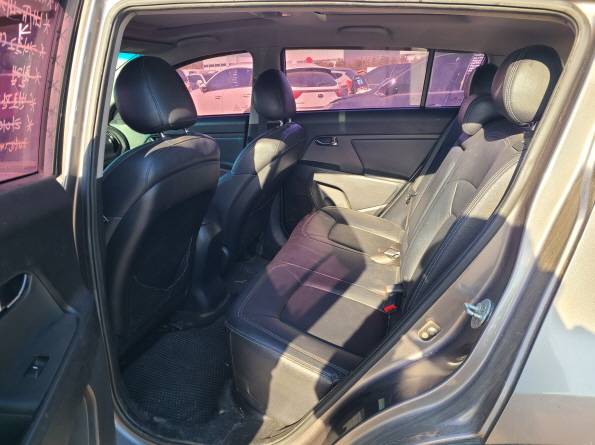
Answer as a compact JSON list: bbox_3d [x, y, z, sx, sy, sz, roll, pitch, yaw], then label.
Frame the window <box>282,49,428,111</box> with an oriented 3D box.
[{"bbox_3d":[0.283,-0.728,2.303,0.729,0.316,0.041,4,30,13],"label":"window"}]

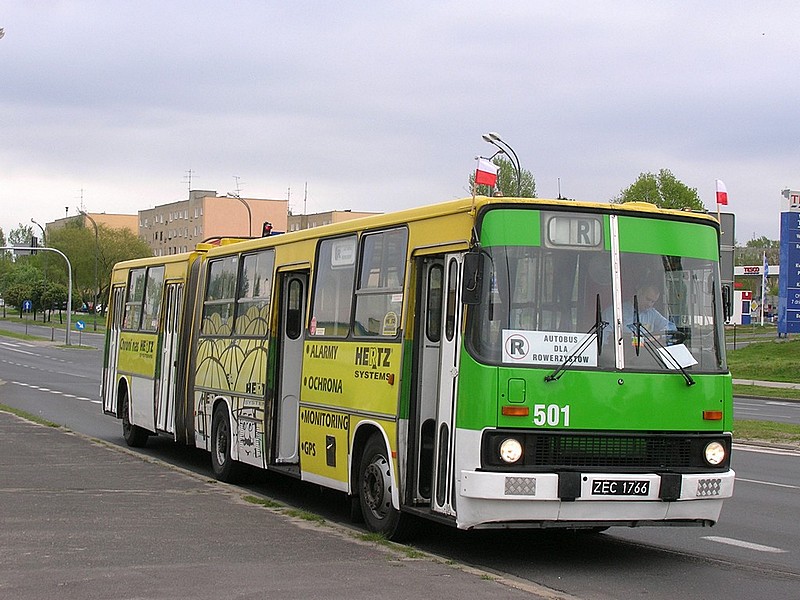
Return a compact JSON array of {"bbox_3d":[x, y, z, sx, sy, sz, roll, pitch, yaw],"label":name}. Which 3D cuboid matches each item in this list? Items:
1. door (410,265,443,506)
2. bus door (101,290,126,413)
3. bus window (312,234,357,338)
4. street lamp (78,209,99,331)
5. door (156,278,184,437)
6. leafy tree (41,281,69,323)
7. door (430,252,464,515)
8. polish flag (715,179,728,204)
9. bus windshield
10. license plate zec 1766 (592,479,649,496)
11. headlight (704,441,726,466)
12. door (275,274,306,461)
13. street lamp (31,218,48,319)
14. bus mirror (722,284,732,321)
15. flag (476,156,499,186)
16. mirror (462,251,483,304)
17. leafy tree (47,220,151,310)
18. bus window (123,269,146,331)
[{"bbox_3d":[0.298,0.713,12.837,0.290,2.150,0.080,3,-2,-22],"label":"door"},{"bbox_3d":[-4.924,0.873,25.308,0.100,2.160,1.150,3,-1,-21],"label":"bus door"},{"bbox_3d":[-0.687,-0.136,15.009,0.090,1.050,1.200,7,-4,-22],"label":"bus window"},{"bbox_3d":[-26.315,-2.577,123.000,1.800,10.400,0.900,1,0,-23],"label":"street lamp"},{"bbox_3d":[-3.424,0.879,21.649,0.110,2.270,1.200,3,-2,-22],"label":"door"},{"bbox_3d":[-30.286,0.132,128.000,2.600,3.700,2.600,2,-1,0],"label":"leafy tree"},{"bbox_3d":[0.458,0.691,12.081,0.080,2.160,0.570,3,-2,-22],"label":"door"},{"bbox_3d":[2.837,-0.958,12.850,0.160,0.230,0.070,1,0,17],"label":"polish flag"},{"bbox_3d":[1.763,-0.035,12.127,2.320,1.240,0.380,3,-2,-22],"label":"bus windshield"},{"bbox_3d":[1.789,1.523,11.774,0.530,0.117,0.020,3,-2,-22],"label":"license plate zec 1766"},{"bbox_3d":[2.630,1.286,12.227,0.200,0.200,0.100,3,-2,-22],"label":"headlight"},{"bbox_3d":[-1.240,0.780,16.572,0.290,2.150,0.080,3,-2,-22],"label":"door"},{"bbox_3d":[-37.635,-3.236,152.000,1.800,10.500,0.900,1,0,-23],"label":"street lamp"},{"bbox_3d":[2.859,0.022,12.750,0.160,0.340,0.080,3,-2,-22],"label":"bus mirror"},{"bbox_3d":[0.707,-1.050,11.900,0.210,0.240,0.070,1,0,3],"label":"flag"},{"bbox_3d":[0.569,-0.167,11.226,0.170,0.390,0.080,3,-2,-22],"label":"mirror"},{"bbox_3d":[-34.167,-3.796,165.000,11.500,10.600,10.000,1,0,0],"label":"leafy tree"},{"bbox_3d":[-4.381,0.000,24.107,0.090,1.050,1.220,7,-4,-22],"label":"bus window"}]

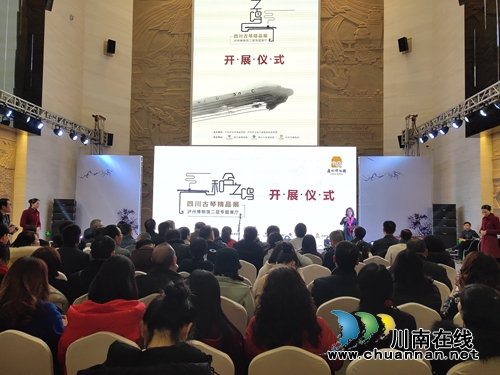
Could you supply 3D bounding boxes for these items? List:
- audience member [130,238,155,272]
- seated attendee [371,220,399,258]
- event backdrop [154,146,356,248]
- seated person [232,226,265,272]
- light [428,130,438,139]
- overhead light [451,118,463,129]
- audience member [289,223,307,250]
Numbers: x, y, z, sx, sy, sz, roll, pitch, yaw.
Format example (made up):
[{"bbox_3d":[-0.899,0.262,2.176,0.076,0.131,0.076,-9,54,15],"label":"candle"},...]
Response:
[{"bbox_3d":[-1.069,1.179,4.578,0.500,1.250,0.720,0,-3,10],"label":"audience member"},{"bbox_3d":[2.262,1.223,7.029,0.520,1.330,0.750,1,-3,-1],"label":"seated attendee"},{"bbox_3d":[0.160,0.300,12.200,5.880,2.950,0.150,1,-3,2],"label":"event backdrop"},{"bbox_3d":[-0.016,1.197,5.929,0.520,1.300,0.750,1,-3,2],"label":"seated person"},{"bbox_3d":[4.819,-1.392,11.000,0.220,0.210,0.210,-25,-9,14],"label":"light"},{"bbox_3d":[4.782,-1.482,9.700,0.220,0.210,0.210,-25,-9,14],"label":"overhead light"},{"bbox_3d":[0.809,1.228,6.929,0.470,1.290,0.750,1,-3,2],"label":"audience member"}]

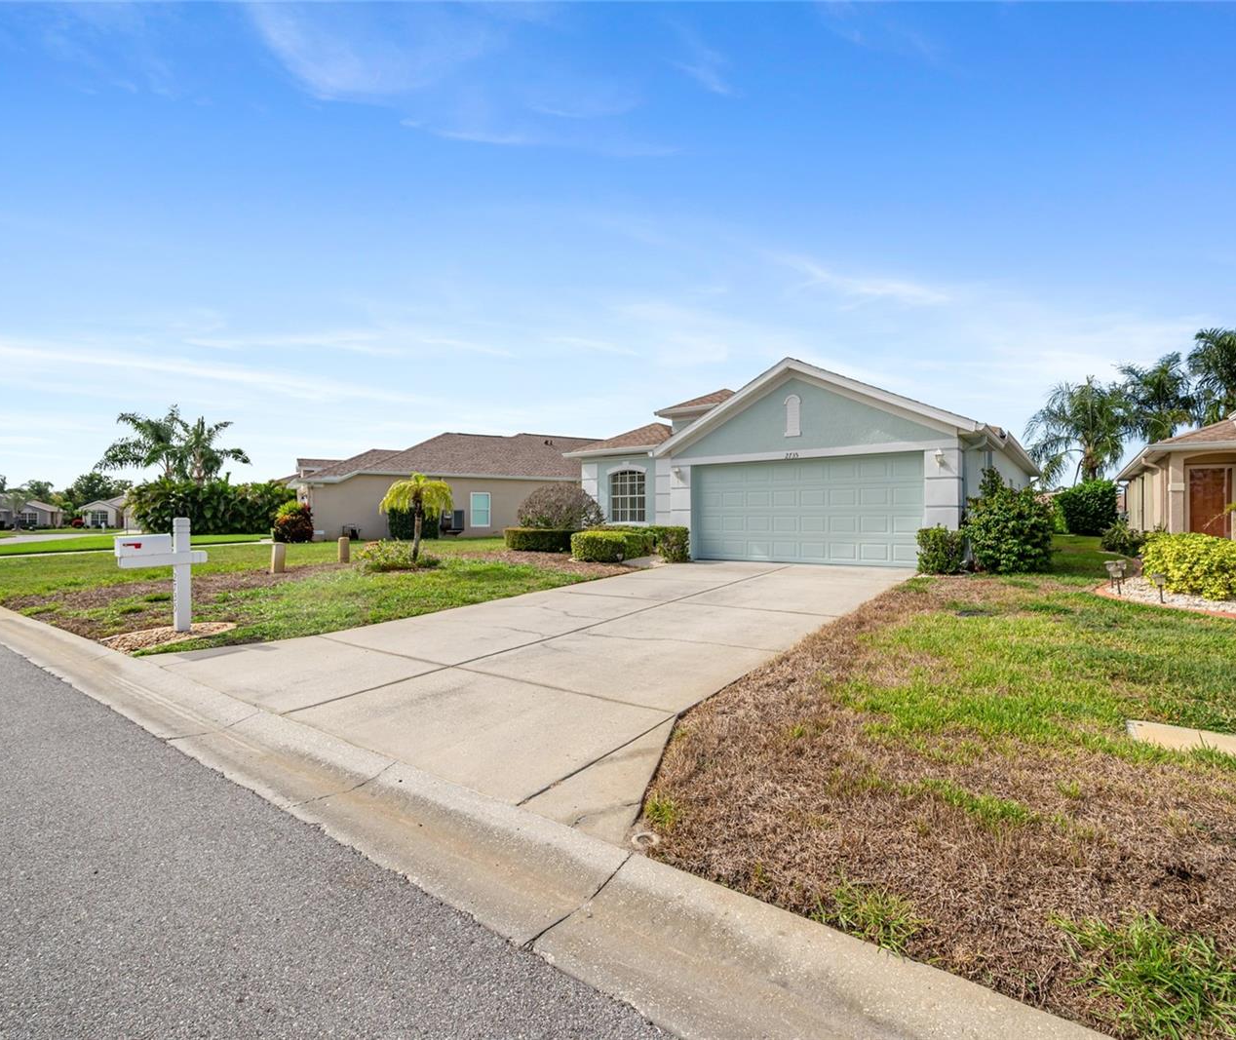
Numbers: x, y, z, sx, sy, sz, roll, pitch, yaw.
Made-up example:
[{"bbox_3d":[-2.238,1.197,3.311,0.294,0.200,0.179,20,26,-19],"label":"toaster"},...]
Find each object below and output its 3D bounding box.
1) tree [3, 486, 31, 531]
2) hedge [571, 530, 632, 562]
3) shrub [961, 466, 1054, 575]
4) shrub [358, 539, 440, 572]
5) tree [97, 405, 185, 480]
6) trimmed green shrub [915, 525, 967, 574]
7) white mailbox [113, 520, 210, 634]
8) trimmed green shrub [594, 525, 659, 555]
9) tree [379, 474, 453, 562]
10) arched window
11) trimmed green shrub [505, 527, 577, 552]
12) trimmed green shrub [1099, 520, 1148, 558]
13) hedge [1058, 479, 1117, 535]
[{"bbox_3d":[-65.244,-1.144,66.000,2.300,4.850,2.300,0,0,-45],"label":"tree"},{"bbox_3d":[-0.369,0.629,14.700,1.100,0.710,0.950,0,0,37],"label":"hedge"},{"bbox_3d":[7.792,0.006,12.100,1.500,2.050,1.500,0,0,37],"label":"shrub"},{"bbox_3d":[-5.077,0.799,14.000,1.750,0.550,1.500,0,0,-20],"label":"shrub"},{"bbox_3d":[-31.465,-3.302,40.000,4.700,8.500,4.700,0,0,-38],"label":"tree"},{"bbox_3d":[5.617,0.519,10.550,0.680,0.840,0.700,0,0,36],"label":"trimmed green shrub"},{"bbox_3d":[-5.200,0.640,6.960,0.190,1.320,0.870,0,0,37],"label":"white mailbox"},{"bbox_3d":[0.250,0.568,16.600,1.250,0.830,1.250,0,0,37],"label":"trimmed green shrub"},{"bbox_3d":[-4.973,-0.062,15.000,1.750,2.170,1.750,0,0,-18],"label":"tree"},{"bbox_3d":[0.289,-0.695,18.000,1.300,1.570,0.150,0,0,37],"label":"arched window"},{"bbox_3d":[-2.422,0.648,19.600,2.500,0.700,1.000,0,0,37],"label":"trimmed green shrub"},{"bbox_3d":[12.690,0.405,15.200,1.000,0.970,1.000,0,0,40],"label":"trimmed green shrub"},{"bbox_3d":[24.915,-0.642,32.000,2.500,2.950,2.200,0,0,36],"label":"hedge"}]

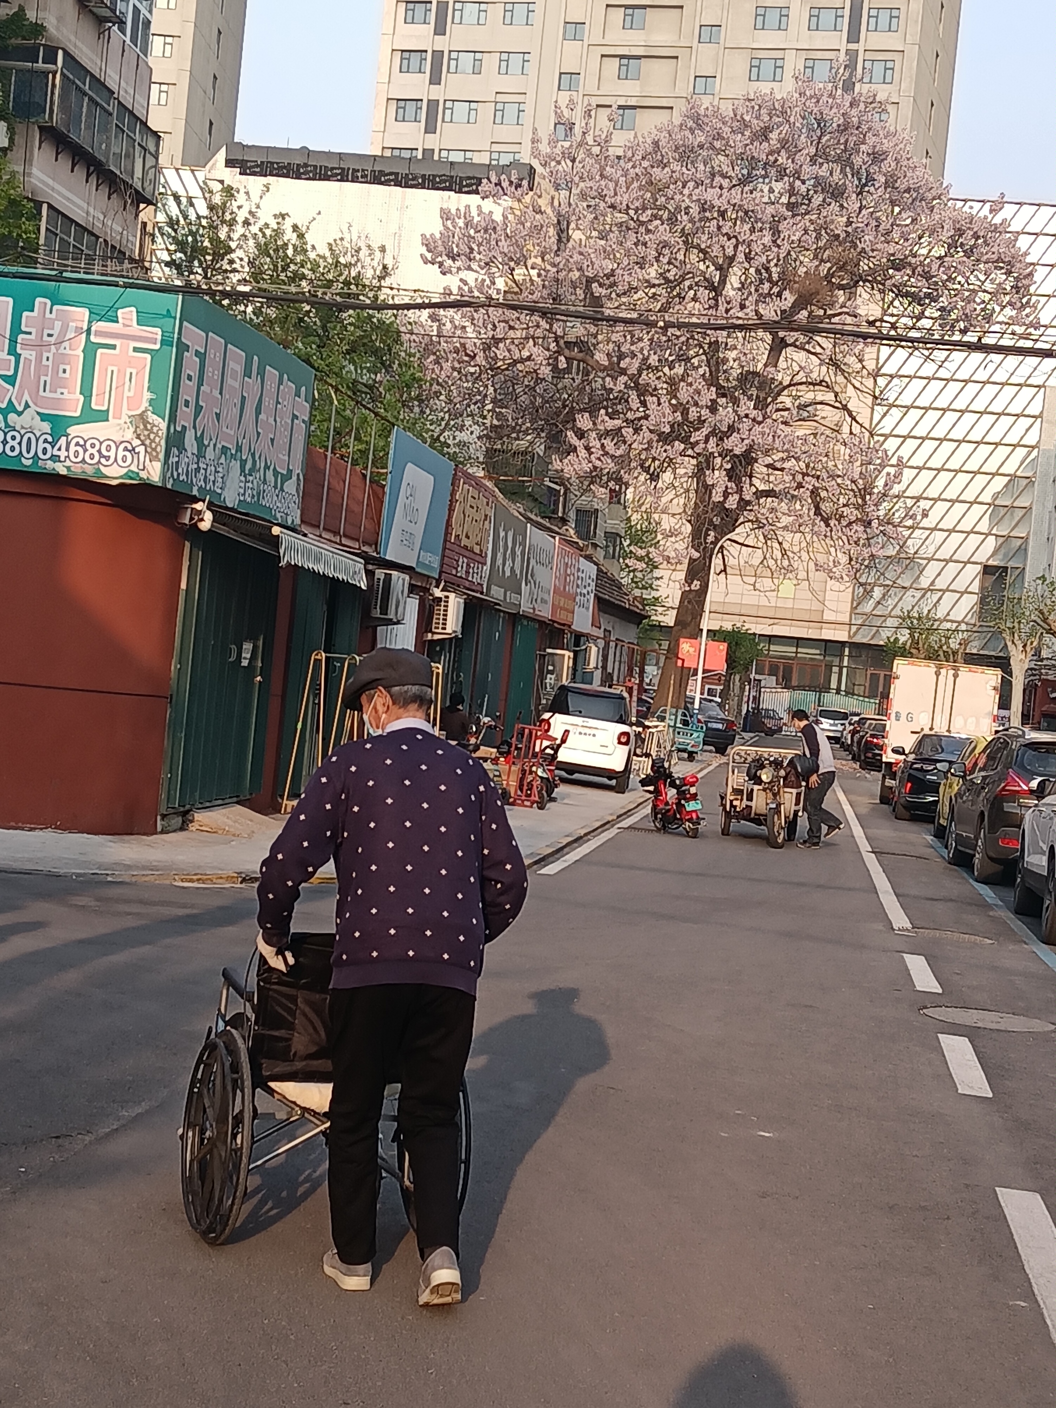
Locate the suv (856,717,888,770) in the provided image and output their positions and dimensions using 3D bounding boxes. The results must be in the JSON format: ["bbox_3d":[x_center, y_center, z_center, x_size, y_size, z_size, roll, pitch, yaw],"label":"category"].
[{"bbox_3d":[10.759,1.148,68.204,1.850,1.630,4.600,5,1,7],"label":"suv"}]

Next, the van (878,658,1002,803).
[{"bbox_3d":[7.868,0.607,44.428,1.950,2.660,5.300,5,1,9],"label":"van"}]

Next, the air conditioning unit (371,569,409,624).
[{"bbox_3d":[-1.645,-1.272,27.621,0.290,0.550,0.800,5,1,7],"label":"air conditioning unit"}]

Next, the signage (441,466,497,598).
[{"bbox_3d":[-0.821,-2.385,32.831,0.120,1.480,4.000,6,1,7],"label":"signage"}]

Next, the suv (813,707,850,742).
[{"bbox_3d":[14.449,1.038,110.566,1.820,1.680,4.500,6,1,7],"label":"suv"}]

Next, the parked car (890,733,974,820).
[{"bbox_3d":[6.916,1.186,37.745,1.820,1.470,4.650,5,1,7],"label":"parked car"}]

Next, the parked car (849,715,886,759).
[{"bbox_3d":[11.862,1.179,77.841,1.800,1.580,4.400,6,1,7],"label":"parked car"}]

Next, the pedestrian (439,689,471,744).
[{"bbox_3d":[-0.726,0.493,29.493,0.650,1.250,0.520,5,1,-33],"label":"pedestrian"}]

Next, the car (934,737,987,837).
[{"bbox_3d":[6.441,1.191,30.853,1.780,1.480,4.300,6,1,7],"label":"car"}]

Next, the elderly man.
[{"bbox_3d":[-0.346,0.697,5.982,0.630,1.660,0.500,5,1,-15],"label":"elderly man"}]

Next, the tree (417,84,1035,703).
[{"bbox_3d":[4.511,-7.306,58.385,15.600,17.100,14.000,6,1,7],"label":"tree"}]

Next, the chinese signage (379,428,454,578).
[{"bbox_3d":[-1.391,-2.442,28.820,0.090,1.540,4.315,5,1,7],"label":"chinese signage"}]

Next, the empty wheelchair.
[{"bbox_3d":[-0.612,1.056,6.598,0.640,0.880,1.020,5,1,-20],"label":"empty wheelchair"}]

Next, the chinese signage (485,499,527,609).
[{"bbox_3d":[-0.371,-2.350,37.415,0.090,1.461,4.559,5,1,7],"label":"chinese signage"}]

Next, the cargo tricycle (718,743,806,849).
[{"bbox_3d":[2.854,1.074,27.807,1.050,1.150,2.500,5,1,2],"label":"cargo tricycle"}]

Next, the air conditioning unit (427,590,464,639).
[{"bbox_3d":[-1.107,-1.244,32.134,0.290,0.550,0.800,5,1,7],"label":"air conditioning unit"}]

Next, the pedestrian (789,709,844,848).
[{"bbox_3d":[3.407,0.898,27.389,0.630,1.610,0.500,5,1,7],"label":"pedestrian"}]

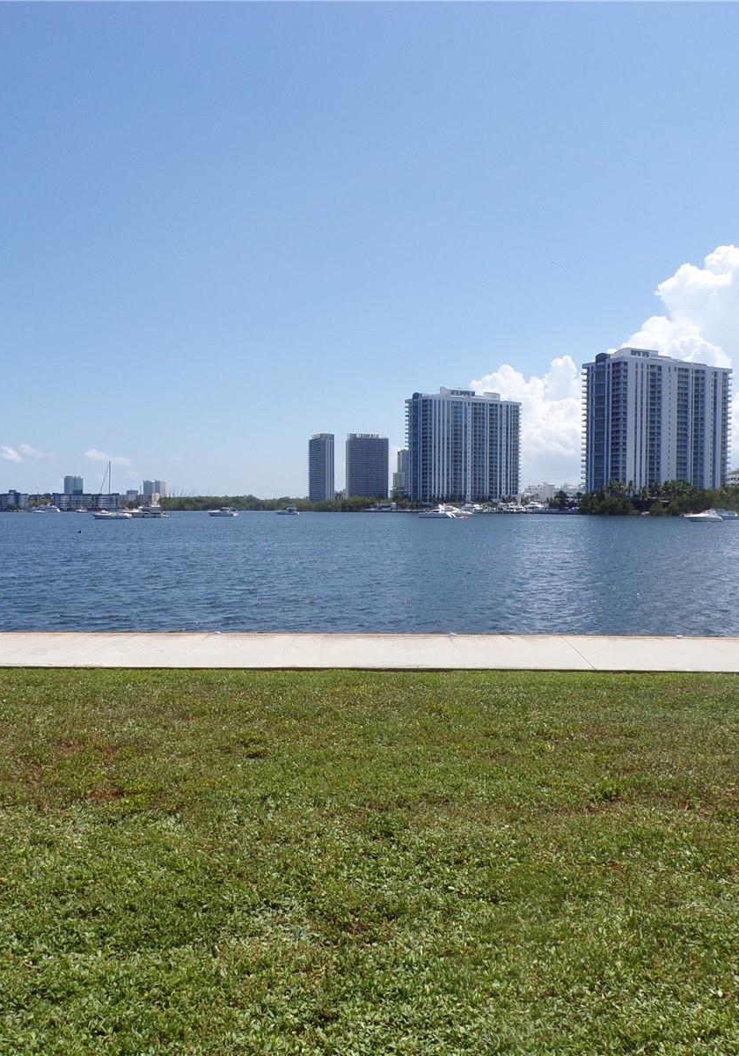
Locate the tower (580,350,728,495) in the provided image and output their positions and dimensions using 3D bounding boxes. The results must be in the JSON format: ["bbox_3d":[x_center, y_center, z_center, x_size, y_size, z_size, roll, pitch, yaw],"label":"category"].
[{"bbox_3d":[156.791,-52.006,531.812,83.000,85.600,31.000,-1,1,-32],"label":"tower"}]

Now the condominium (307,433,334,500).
[{"bbox_3d":[-64.000,-77.354,1342.706,16.000,103.370,47.000,-1,1,-30],"label":"condominium"}]

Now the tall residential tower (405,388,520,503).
[{"bbox_3d":[69.090,-56.038,705.766,83.000,86.600,31.000,-1,1,-32],"label":"tall residential tower"}]

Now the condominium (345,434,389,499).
[{"bbox_3d":[-1.900,-79.215,1374.675,55.000,105.790,22.000,0,1,-8],"label":"condominium"}]

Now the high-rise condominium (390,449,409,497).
[{"bbox_3d":[44.899,-62.642,1263.989,31.000,77.140,26.000,-1,1,-23],"label":"high-rise condominium"}]

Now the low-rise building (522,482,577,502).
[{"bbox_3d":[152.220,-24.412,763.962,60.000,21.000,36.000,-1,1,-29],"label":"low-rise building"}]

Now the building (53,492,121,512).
[{"bbox_3d":[-272.203,-25.129,939.684,64.000,16.500,19.000,0,1,-12],"label":"building"}]

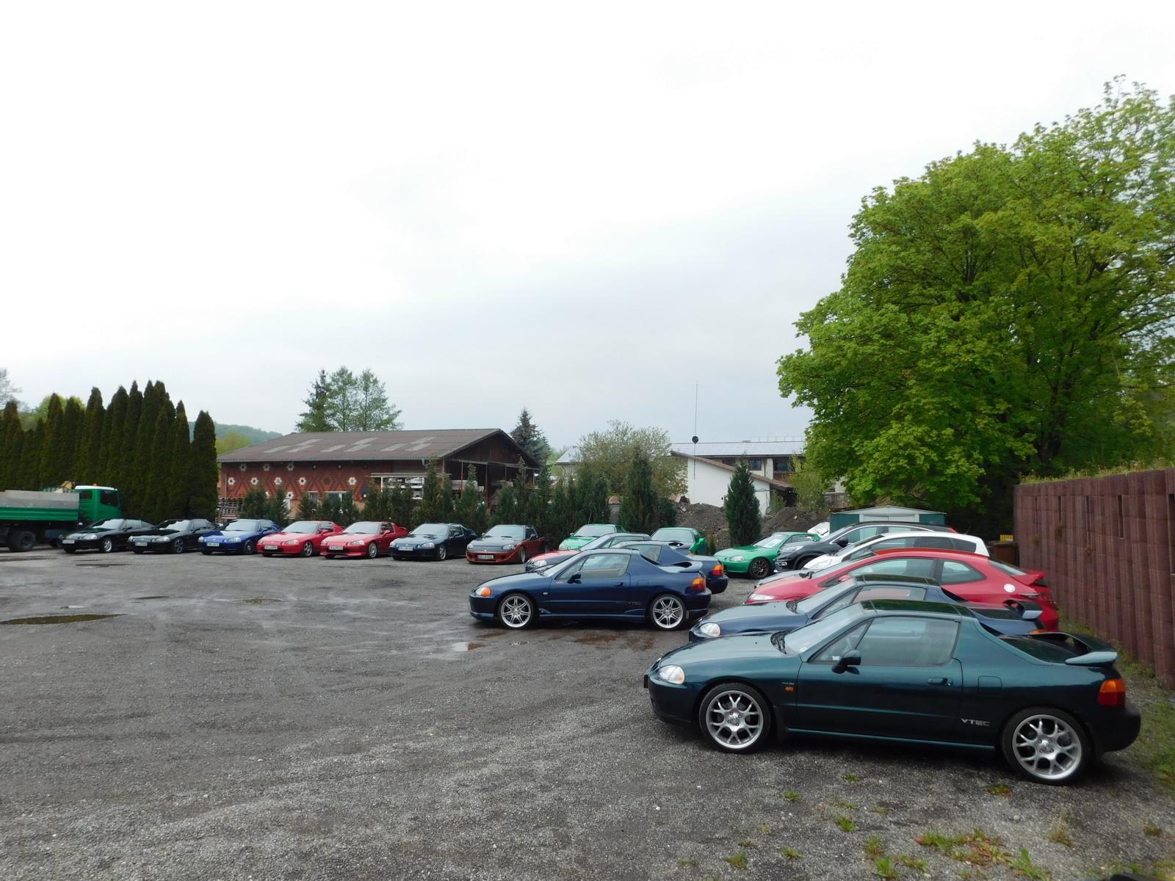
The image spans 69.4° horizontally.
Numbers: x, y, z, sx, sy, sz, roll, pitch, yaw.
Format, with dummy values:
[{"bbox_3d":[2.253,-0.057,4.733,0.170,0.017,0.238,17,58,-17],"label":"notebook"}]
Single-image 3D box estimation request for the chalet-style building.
[{"bbox_3d":[-13.421,2.731,57.754,15.900,6.700,16.100,-1,-4,17],"label":"chalet-style building"}]

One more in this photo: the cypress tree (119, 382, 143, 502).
[{"bbox_3d":[-20.076,0.970,37.314,1.150,7.200,1.150,3,-5,-28],"label":"cypress tree"}]

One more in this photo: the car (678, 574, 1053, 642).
[{"bbox_3d":[3.228,2.209,9.976,4.000,1.260,1.720,2,-4,9],"label":"car"}]

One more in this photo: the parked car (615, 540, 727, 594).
[{"bbox_3d":[0.846,2.634,17.114,4.000,1.250,1.710,0,-4,-1],"label":"parked car"}]

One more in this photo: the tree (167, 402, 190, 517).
[{"bbox_3d":[-19.518,1.497,40.712,1.140,6.620,1.140,2,-4,-26],"label":"tree"}]

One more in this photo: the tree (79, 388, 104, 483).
[{"bbox_3d":[-21.933,1.125,37.499,1.200,6.700,1.200,3,-4,-30],"label":"tree"}]

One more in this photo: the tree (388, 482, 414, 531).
[{"bbox_3d":[-7.131,2.916,32.275,1.100,2.600,1.100,1,-4,-12],"label":"tree"}]

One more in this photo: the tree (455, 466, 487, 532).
[{"bbox_3d":[-4.434,2.641,32.505,1.190,3.280,1.190,0,-4,-8],"label":"tree"}]

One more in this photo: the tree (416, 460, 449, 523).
[{"bbox_3d":[-6.033,2.527,33.115,1.250,3.580,1.250,1,-4,-10],"label":"tree"}]

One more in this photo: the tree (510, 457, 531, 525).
[{"bbox_3d":[-2.626,2.536,33.102,0.950,3.750,0.950,1,-4,-4],"label":"tree"}]

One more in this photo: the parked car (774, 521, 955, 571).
[{"bbox_3d":[6.697,2.682,19.943,4.500,1.610,1.810,-1,-4,14],"label":"parked car"}]

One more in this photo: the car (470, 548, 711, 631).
[{"bbox_3d":[0.079,2.426,14.230,4.000,1.240,1.710,0,-4,-1],"label":"car"}]

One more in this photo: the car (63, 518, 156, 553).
[{"bbox_3d":[-17.996,3.567,32.354,1.710,1.240,4.000,-1,-4,15],"label":"car"}]

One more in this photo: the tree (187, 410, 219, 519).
[{"bbox_3d":[-16.327,1.606,35.967,1.350,5.600,1.350,2,-4,-24],"label":"tree"}]

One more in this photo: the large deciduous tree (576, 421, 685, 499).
[{"bbox_3d":[2.353,2.019,45.968,5.800,6.300,5.600,0,-4,3],"label":"large deciduous tree"}]

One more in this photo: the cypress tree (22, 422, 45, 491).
[{"bbox_3d":[-28.423,2.019,43.691,1.270,5.960,1.270,2,-4,-33],"label":"cypress tree"}]

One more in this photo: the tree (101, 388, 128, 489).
[{"bbox_3d":[-23.399,1.103,42.244,1.410,7.600,1.410,2,-4,-29],"label":"tree"}]

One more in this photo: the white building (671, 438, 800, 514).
[{"bbox_3d":[10.447,2.880,58.196,10.500,6.100,8.000,0,-4,2],"label":"white building"}]

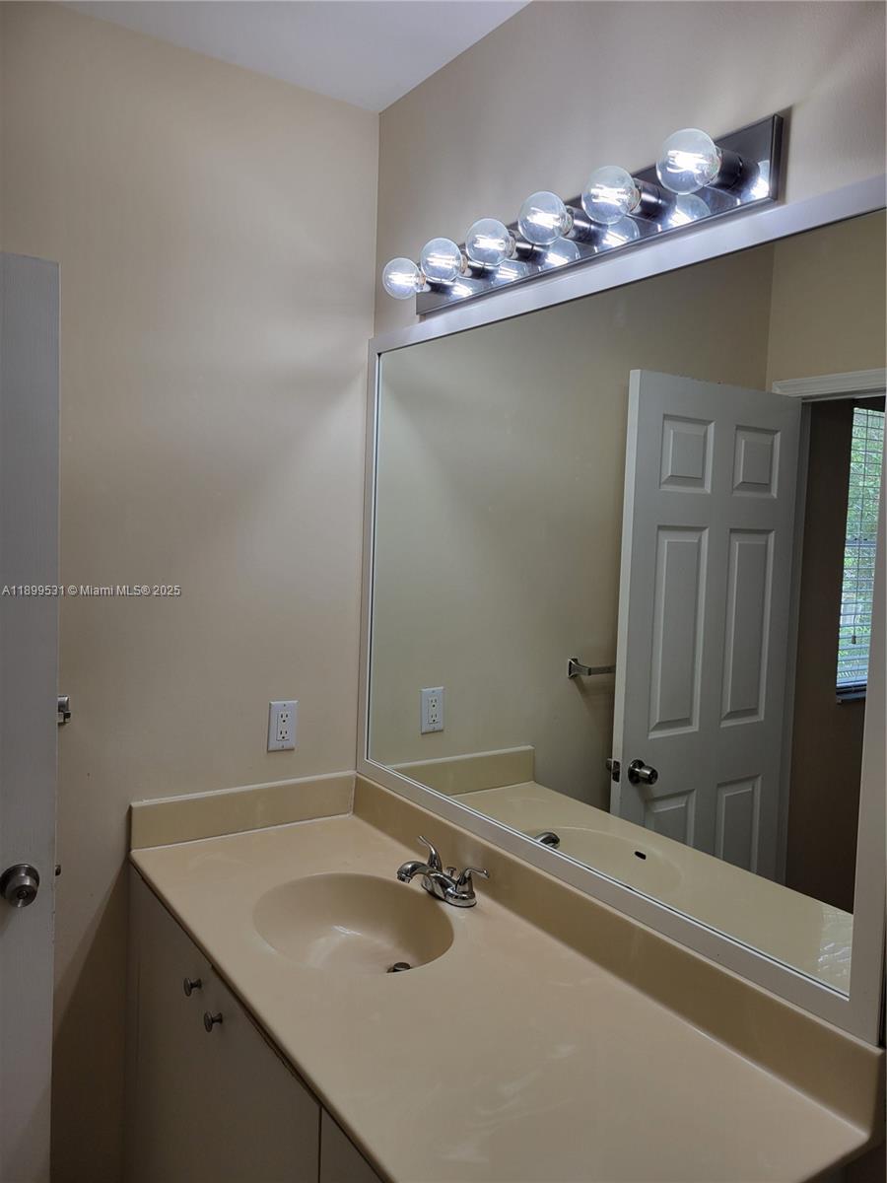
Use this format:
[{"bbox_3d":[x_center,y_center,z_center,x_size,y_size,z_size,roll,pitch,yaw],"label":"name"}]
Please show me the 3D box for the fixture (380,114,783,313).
[{"bbox_3d":[0.151,-0.622,1.539,0.145,0.108,0.900,-1,5,-34],"label":"fixture"}]

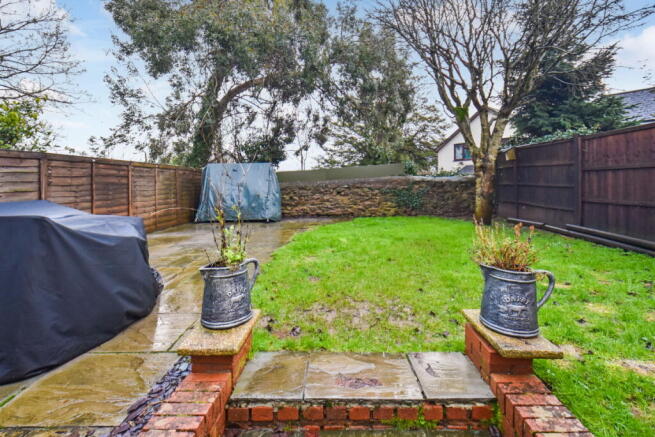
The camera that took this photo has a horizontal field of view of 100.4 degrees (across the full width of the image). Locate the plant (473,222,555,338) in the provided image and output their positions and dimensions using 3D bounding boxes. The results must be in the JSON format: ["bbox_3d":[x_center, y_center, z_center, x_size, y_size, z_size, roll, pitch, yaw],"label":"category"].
[{"bbox_3d":[1.073,0.343,1.600,0.390,0.580,0.300,3,7,20],"label":"plant"}]

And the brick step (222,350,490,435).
[{"bbox_3d":[0.173,0.929,1.493,1.276,0.155,0.350,0,7,0],"label":"brick step"}]

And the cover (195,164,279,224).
[{"bbox_3d":[-2.673,-0.781,8.200,2.250,1.720,1.250,1,7,5],"label":"cover"}]

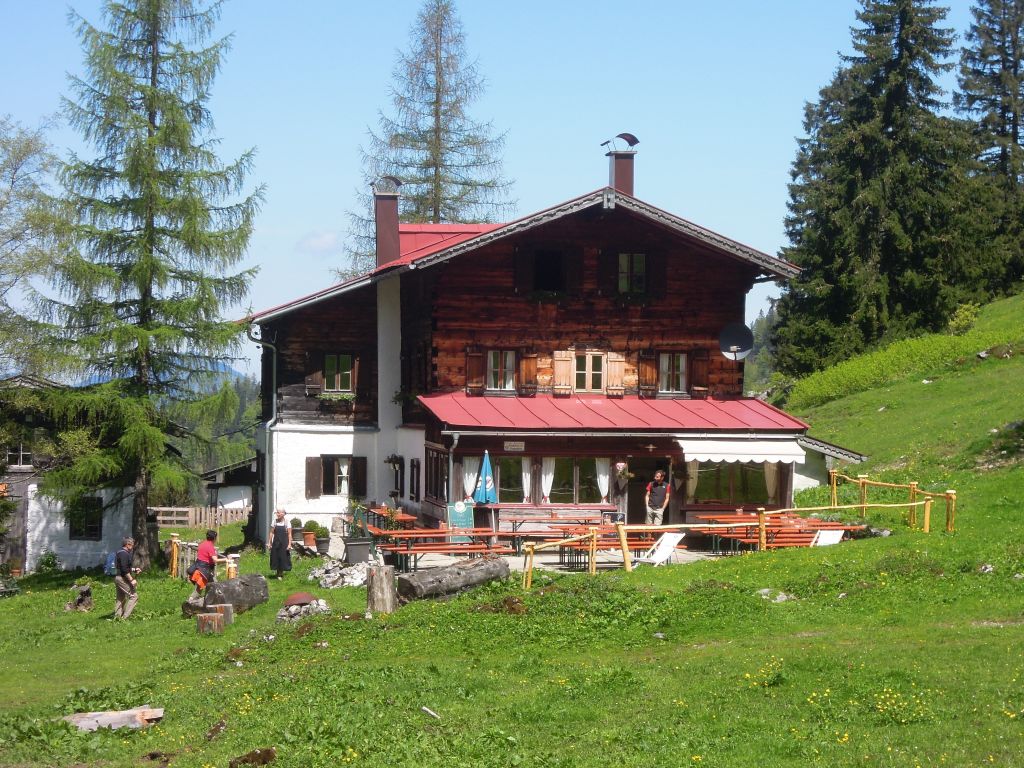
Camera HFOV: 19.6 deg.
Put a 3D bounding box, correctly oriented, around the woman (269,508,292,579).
[{"bbox_3d":[-5.345,3.694,68.300,0.550,1.650,0.380,0,1,2],"label":"woman"}]

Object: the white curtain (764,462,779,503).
[{"bbox_3d":[5.743,2.181,65.535,0.309,1.004,0.090,0,1,-14],"label":"white curtain"}]

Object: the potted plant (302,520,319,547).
[{"bbox_3d":[-4.437,3.300,65.300,0.360,0.580,0.360,0,1,-10],"label":"potted plant"}]

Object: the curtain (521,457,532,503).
[{"bbox_3d":[0.321,2.092,64.181,0.214,0.994,0.090,0,1,-14],"label":"curtain"}]

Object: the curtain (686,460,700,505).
[{"bbox_3d":[3.990,2.154,65.097,0.272,0.995,0.090,0,1,-14],"label":"curtain"}]

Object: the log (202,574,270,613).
[{"bbox_3d":[-5.596,4.284,60.200,1.200,0.660,0.640,0,0,-42],"label":"log"}]

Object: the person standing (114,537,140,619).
[{"bbox_3d":[-7.877,3.974,60.600,0.550,1.690,0.520,0,1,-8],"label":"person standing"}]

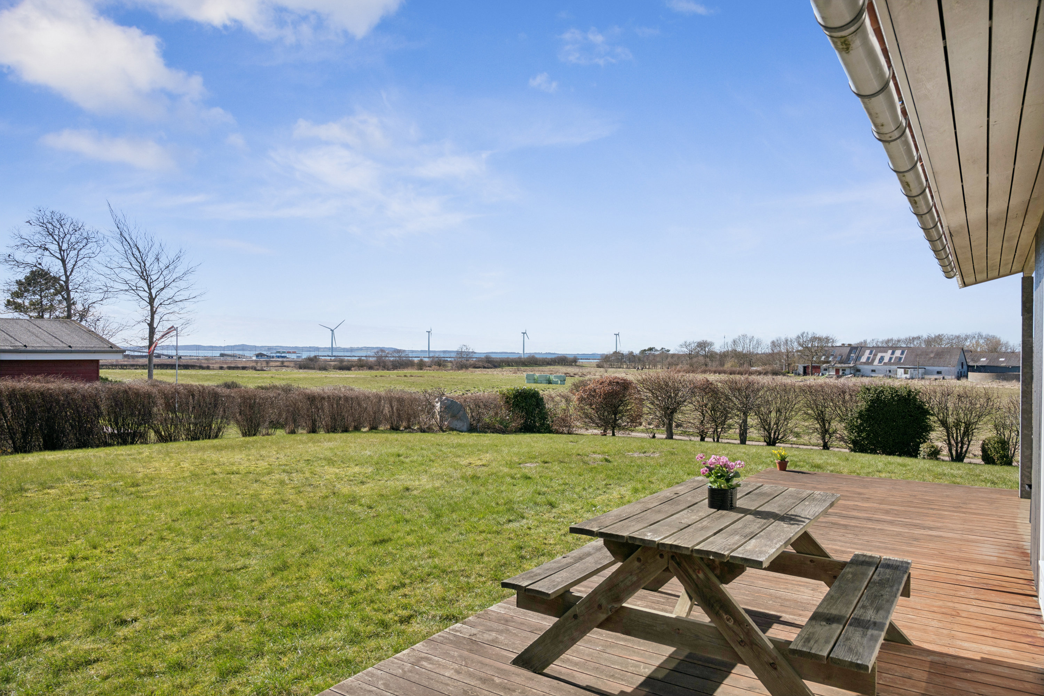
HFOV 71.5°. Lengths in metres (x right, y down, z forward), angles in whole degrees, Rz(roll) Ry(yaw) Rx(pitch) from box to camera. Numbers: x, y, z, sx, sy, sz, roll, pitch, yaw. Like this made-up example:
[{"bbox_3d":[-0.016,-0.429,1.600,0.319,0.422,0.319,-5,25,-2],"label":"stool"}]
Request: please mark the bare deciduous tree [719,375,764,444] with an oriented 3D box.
[{"bbox_3d":[4.480,1.266,14.800,0.910,1.371,0.880,0,0,32],"label":"bare deciduous tree"}]

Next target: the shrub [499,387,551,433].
[{"bbox_3d":[0.066,1.424,16.700,1.203,1.081,1.100,0,0,0],"label":"shrub"}]

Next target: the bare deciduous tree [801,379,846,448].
[{"bbox_3d":[5.879,1.293,14.100,0.900,1.322,0.880,0,0,32],"label":"bare deciduous tree"}]

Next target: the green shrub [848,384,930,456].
[{"bbox_3d":[6.699,1.322,13.200,1.500,1.310,1.300,0,0,32],"label":"green shrub"}]

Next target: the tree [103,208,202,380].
[{"bbox_3d":[-18.879,-2.207,37.000,5.329,9.911,4.800,0,0,0],"label":"tree"}]

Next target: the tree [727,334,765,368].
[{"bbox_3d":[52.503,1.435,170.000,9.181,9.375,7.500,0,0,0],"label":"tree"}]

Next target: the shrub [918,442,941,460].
[{"bbox_3d":[7.251,1.829,12.900,0.410,0.313,0.390,0,0,32],"label":"shrub"}]

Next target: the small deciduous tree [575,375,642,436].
[{"bbox_3d":[1.807,1.214,15.300,1.394,1.292,1.350,0,0,0],"label":"small deciduous tree"}]

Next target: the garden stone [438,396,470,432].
[{"bbox_3d":[-1.606,1.568,17.200,0.755,0.852,0.550,0,0,0],"label":"garden stone"}]

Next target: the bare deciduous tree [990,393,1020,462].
[{"bbox_3d":[7.643,1.235,11.200,0.857,1.059,0.900,0,0,0],"label":"bare deciduous tree"}]

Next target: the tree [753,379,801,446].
[{"bbox_3d":[5.142,1.298,14.600,0.960,1.320,0.920,0,0,32],"label":"tree"}]

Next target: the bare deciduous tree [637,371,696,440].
[{"bbox_3d":[2.916,1.142,14.600,1.281,1.397,1.250,0,0,0],"label":"bare deciduous tree"}]

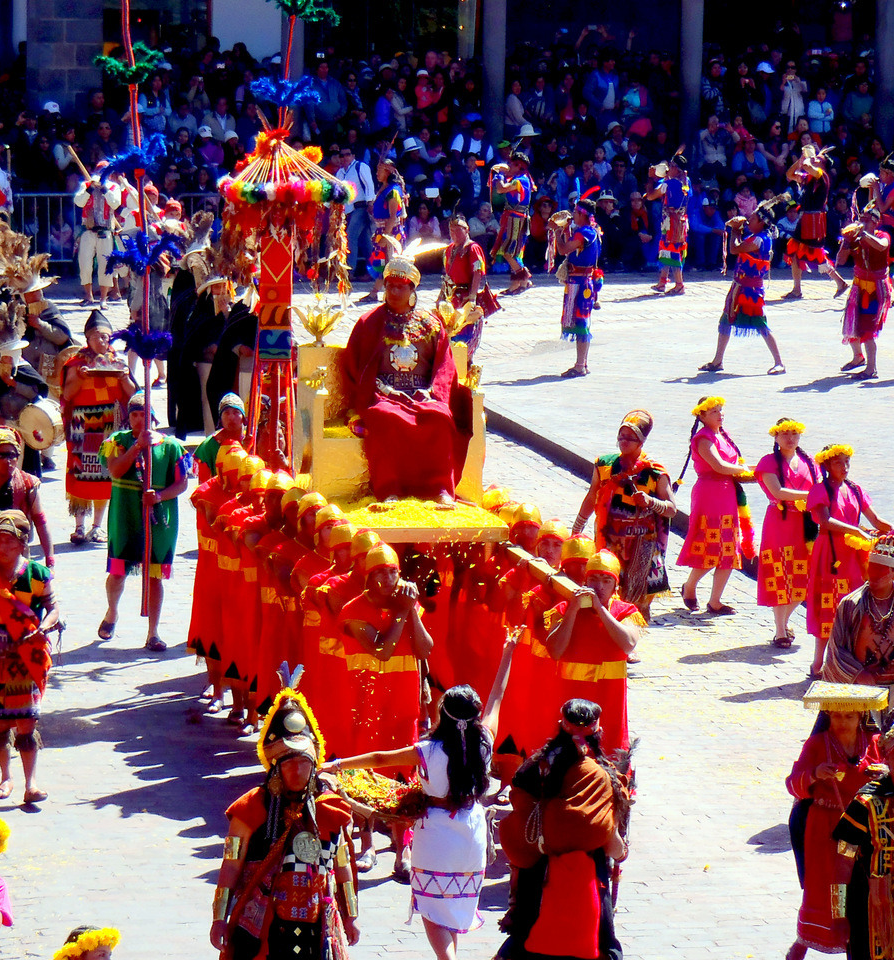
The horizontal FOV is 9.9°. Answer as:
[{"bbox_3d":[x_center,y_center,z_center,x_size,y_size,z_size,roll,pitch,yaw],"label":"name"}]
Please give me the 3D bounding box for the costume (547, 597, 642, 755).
[{"bbox_3d":[0.821,1.157,29.000,0.500,1.040,0.360,-1,7,-9],"label":"costume"}]

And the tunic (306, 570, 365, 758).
[{"bbox_3d":[-0.542,1.082,28.800,0.480,1.100,0.360,-2,8,-12],"label":"tunic"}]

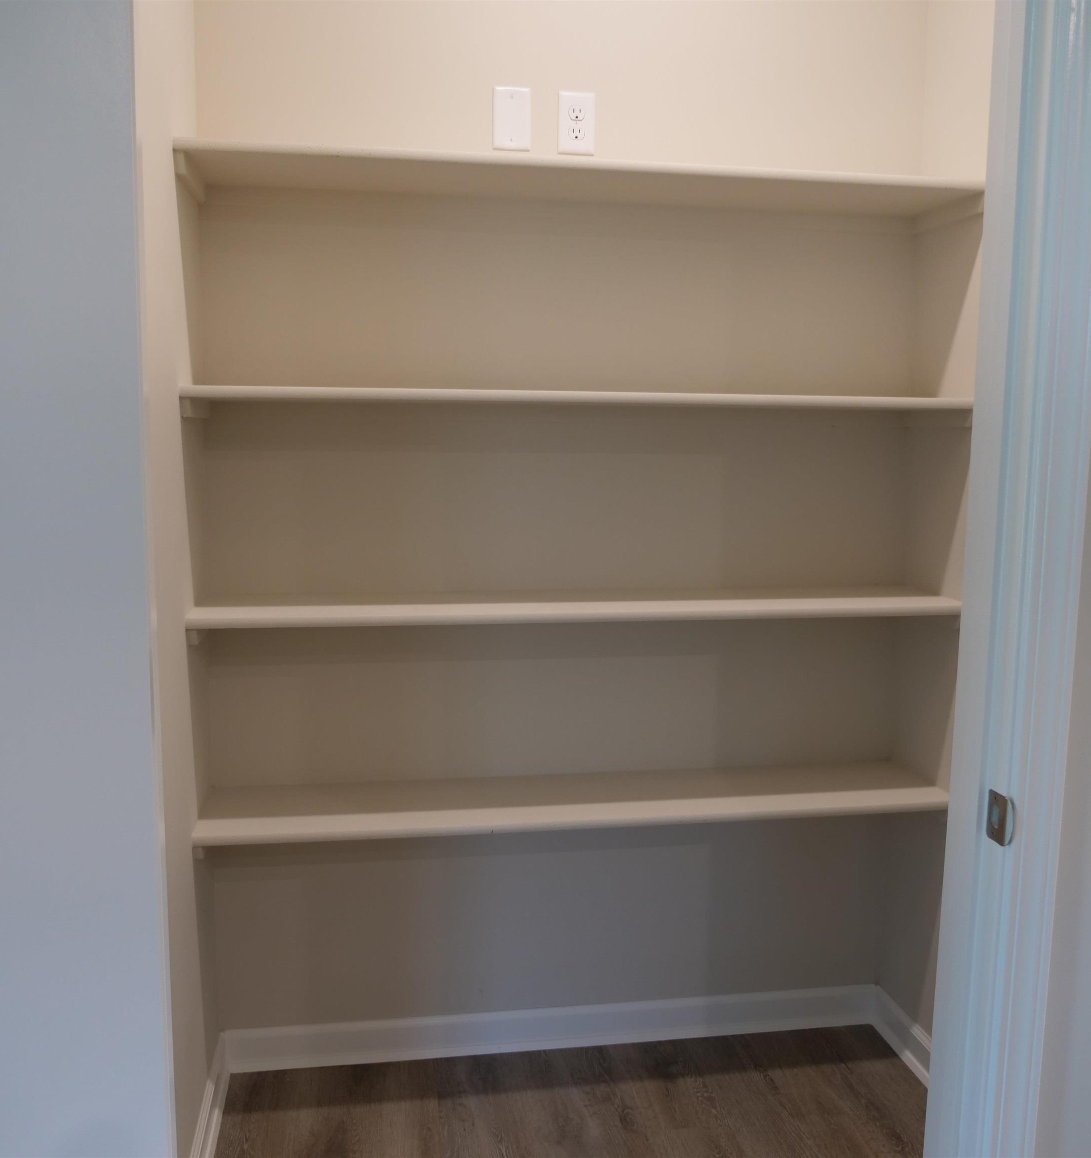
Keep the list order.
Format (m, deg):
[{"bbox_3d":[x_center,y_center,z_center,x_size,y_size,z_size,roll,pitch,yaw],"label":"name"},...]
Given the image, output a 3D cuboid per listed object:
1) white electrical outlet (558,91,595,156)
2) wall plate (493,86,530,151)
[{"bbox_3d":[0.062,-0.909,2.139,0.074,0.119,0.008,-1,7,-9],"label":"white electrical outlet"},{"bbox_3d":[-0.066,-0.909,2.119,0.074,0.119,0.007,-1,7,-9],"label":"wall plate"}]

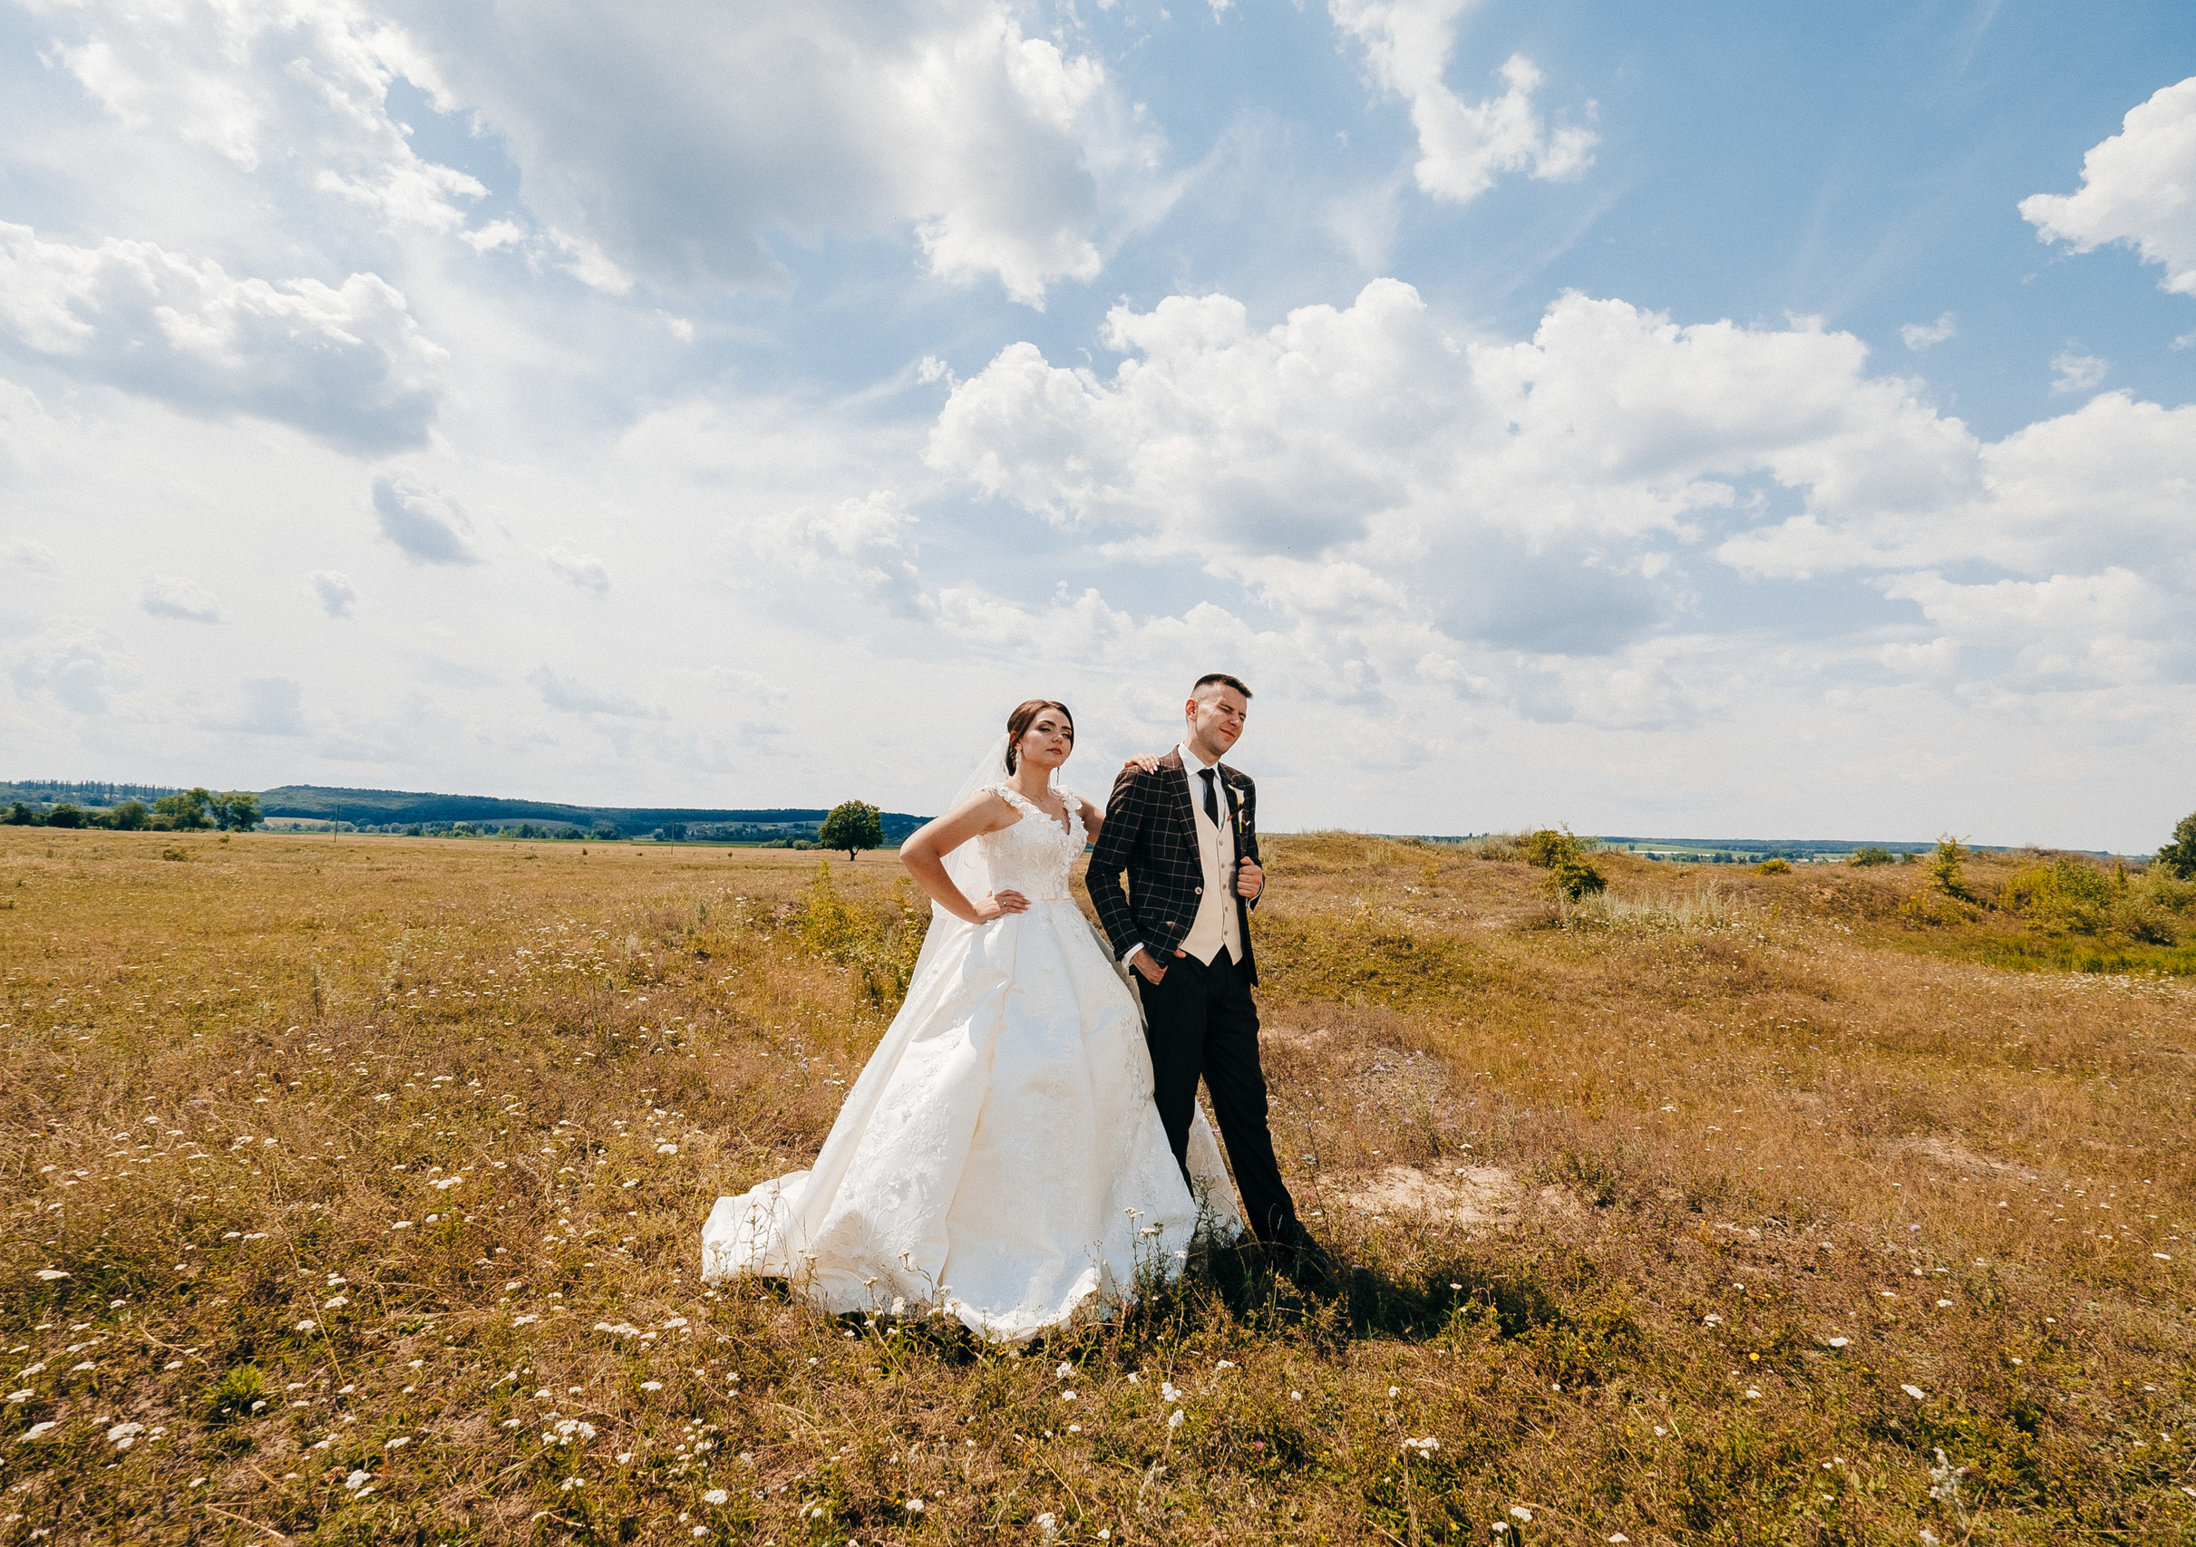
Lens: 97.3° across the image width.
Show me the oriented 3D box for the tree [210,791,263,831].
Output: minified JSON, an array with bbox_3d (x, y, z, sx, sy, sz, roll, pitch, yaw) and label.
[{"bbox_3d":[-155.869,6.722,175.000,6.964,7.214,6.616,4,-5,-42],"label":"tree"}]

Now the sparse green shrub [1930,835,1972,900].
[{"bbox_3d":[17.204,1.882,19.500,0.658,1.315,0.625,-2,-5,41],"label":"sparse green shrub"}]

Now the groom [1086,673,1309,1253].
[{"bbox_3d":[0.315,0.584,3.121,0.600,1.810,0.430,3,-4,-30],"label":"groom"}]

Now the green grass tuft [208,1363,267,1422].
[{"bbox_3d":[-1.879,1.350,2.110,0.130,0.100,0.120,4,-5,-42],"label":"green grass tuft"}]

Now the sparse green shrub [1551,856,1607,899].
[{"bbox_3d":[10.455,2.263,21.000,1.058,0.944,1.005,-1,-4,26],"label":"sparse green shrub"}]

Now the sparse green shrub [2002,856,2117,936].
[{"bbox_3d":[17.872,2.293,18.000,1.581,1.518,1.502,-3,-5,45],"label":"sparse green shrub"}]

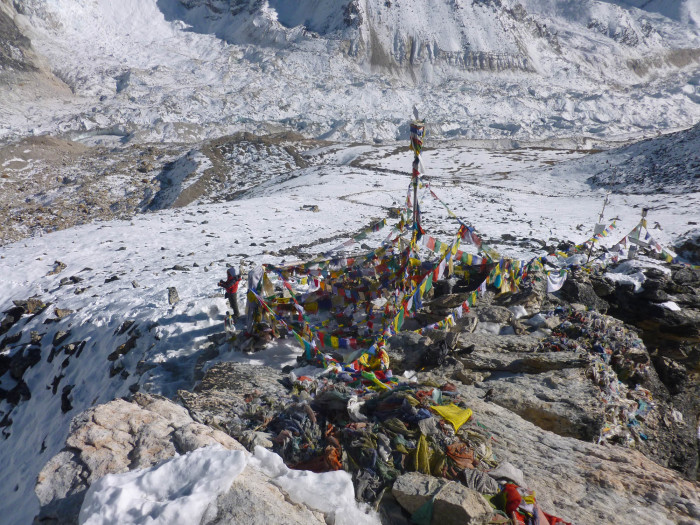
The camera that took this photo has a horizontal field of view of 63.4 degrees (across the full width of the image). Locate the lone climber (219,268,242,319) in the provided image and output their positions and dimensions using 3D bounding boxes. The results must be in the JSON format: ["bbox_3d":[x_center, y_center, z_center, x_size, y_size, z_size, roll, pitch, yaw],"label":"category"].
[{"bbox_3d":[-3.510,0.935,16.800,0.680,1.740,0.500,-5,25,-11],"label":"lone climber"}]

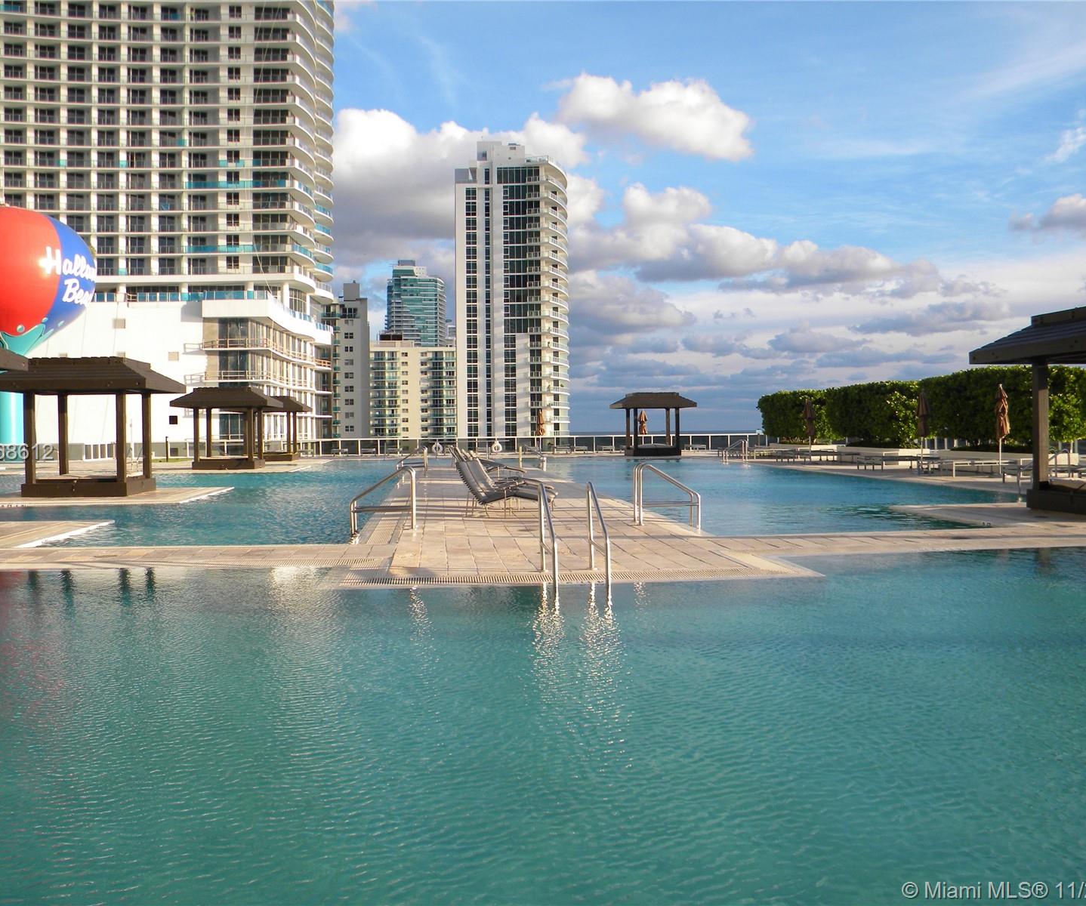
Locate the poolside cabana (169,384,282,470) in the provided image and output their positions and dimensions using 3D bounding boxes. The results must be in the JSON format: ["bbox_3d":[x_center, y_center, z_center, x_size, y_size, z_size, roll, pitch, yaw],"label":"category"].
[{"bbox_3d":[-12.822,-0.988,40.054,3.690,3.240,3.690,-1,1,-6],"label":"poolside cabana"}]

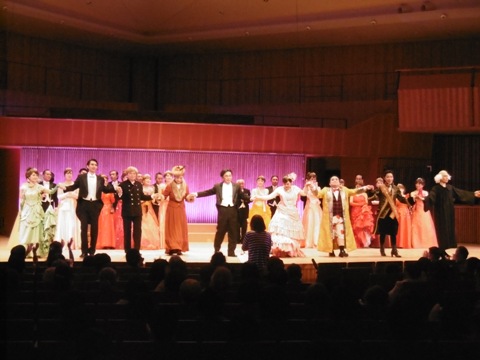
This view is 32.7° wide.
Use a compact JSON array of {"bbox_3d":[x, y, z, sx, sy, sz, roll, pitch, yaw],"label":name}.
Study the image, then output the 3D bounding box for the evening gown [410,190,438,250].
[{"bbox_3d":[4.297,0.929,19.000,0.630,1.330,0.580,1,0,3],"label":"evening gown"}]

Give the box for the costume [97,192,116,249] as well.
[{"bbox_3d":[-2.823,0.862,17.300,0.470,1.195,0.450,1,-1,-11],"label":"costume"}]

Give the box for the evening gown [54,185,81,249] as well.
[{"bbox_3d":[-3.542,0.744,16.800,0.570,1.386,0.500,1,-1,-11],"label":"evening gown"}]

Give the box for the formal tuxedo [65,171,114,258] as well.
[{"bbox_3d":[-2.906,0.671,15.900,1.010,1.630,0.420,1,0,-12],"label":"formal tuxedo"}]

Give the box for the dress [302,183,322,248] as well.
[{"bbox_3d":[1.653,0.798,18.400,0.520,1.484,0.480,1,-1,-7],"label":"dress"}]

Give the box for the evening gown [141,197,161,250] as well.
[{"bbox_3d":[-2.013,0.952,17.900,0.580,1.200,0.500,1,0,-9],"label":"evening gown"}]

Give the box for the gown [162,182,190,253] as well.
[{"bbox_3d":[-1.257,0.743,16.200,0.560,1.386,0.450,1,-1,-9],"label":"gown"}]

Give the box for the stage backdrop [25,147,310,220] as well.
[{"bbox_3d":[-1.985,0.173,21.800,7.600,1.950,0.150,1,0,-9],"label":"stage backdrop"}]

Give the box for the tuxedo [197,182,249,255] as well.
[{"bbox_3d":[-0.347,0.772,16.200,1.030,1.460,0.420,1,0,-9],"label":"tuxedo"}]

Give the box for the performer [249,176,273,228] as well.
[{"bbox_3d":[0.469,0.720,18.700,0.600,1.640,0.500,1,0,-6],"label":"performer"}]

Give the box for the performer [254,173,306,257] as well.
[{"bbox_3d":[0.800,0.681,16.150,1.030,1.660,0.750,1,0,-1],"label":"performer"}]

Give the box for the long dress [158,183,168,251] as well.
[{"bbox_3d":[-1.512,0.772,17.300,0.480,1.438,0.450,1,-1,-10],"label":"long dress"}]

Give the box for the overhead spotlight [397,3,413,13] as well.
[{"bbox_3d":[4.094,-4.268,20.300,0.380,0.270,0.260,-8,-7,-30],"label":"overhead spotlight"}]

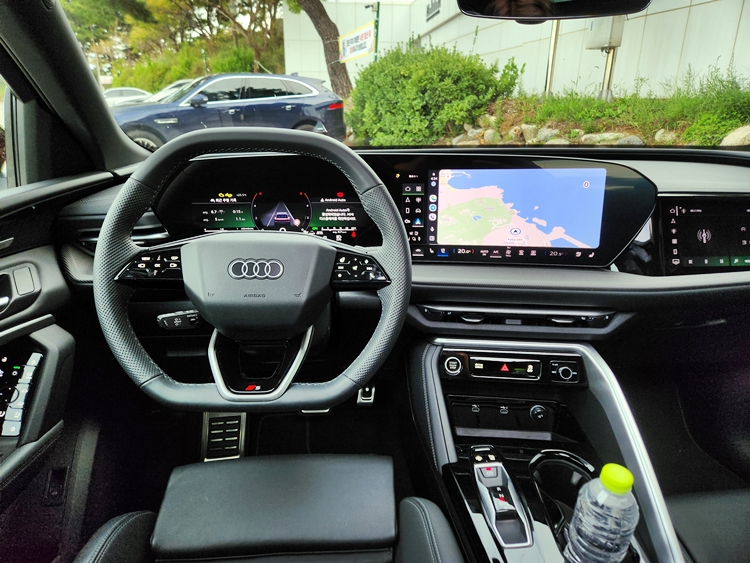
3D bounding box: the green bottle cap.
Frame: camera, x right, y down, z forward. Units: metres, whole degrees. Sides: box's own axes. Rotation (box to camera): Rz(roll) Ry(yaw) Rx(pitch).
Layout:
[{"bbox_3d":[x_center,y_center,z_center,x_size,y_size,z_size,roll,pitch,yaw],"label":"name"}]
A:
[{"bbox_3d":[0.251,0.204,0.518,0.030,0.014,0.030,1,19,0],"label":"green bottle cap"}]

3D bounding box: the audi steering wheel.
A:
[{"bbox_3d":[-0.144,-0.013,0.598,0.370,0.335,0.090,0,-6,1],"label":"audi steering wheel"}]

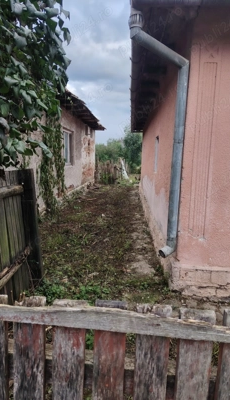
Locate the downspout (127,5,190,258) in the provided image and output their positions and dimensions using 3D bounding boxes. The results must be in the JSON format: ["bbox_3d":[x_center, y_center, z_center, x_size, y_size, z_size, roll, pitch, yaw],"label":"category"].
[{"bbox_3d":[0.421,-0.627,2.910,0.610,2.547,0.155,2,9,3],"label":"downspout"}]

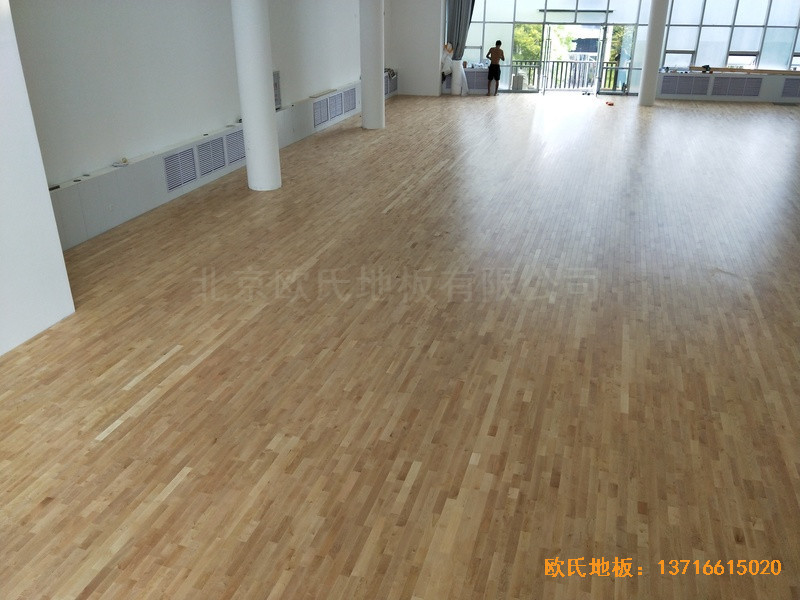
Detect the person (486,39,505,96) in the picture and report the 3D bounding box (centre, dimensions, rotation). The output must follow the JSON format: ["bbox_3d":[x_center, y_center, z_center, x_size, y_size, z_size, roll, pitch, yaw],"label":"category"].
[{"bbox_3d":[3.140,-7.600,18.970,0.550,1.690,0.360,9,29,17],"label":"person"}]

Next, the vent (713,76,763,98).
[{"bbox_3d":[10.422,-6.585,17.862,1.320,0.530,0.050,9,29,17],"label":"vent"}]

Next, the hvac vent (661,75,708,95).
[{"bbox_3d":[9.045,-6.783,18.299,1.330,0.540,0.050,9,29,17],"label":"hvac vent"}]

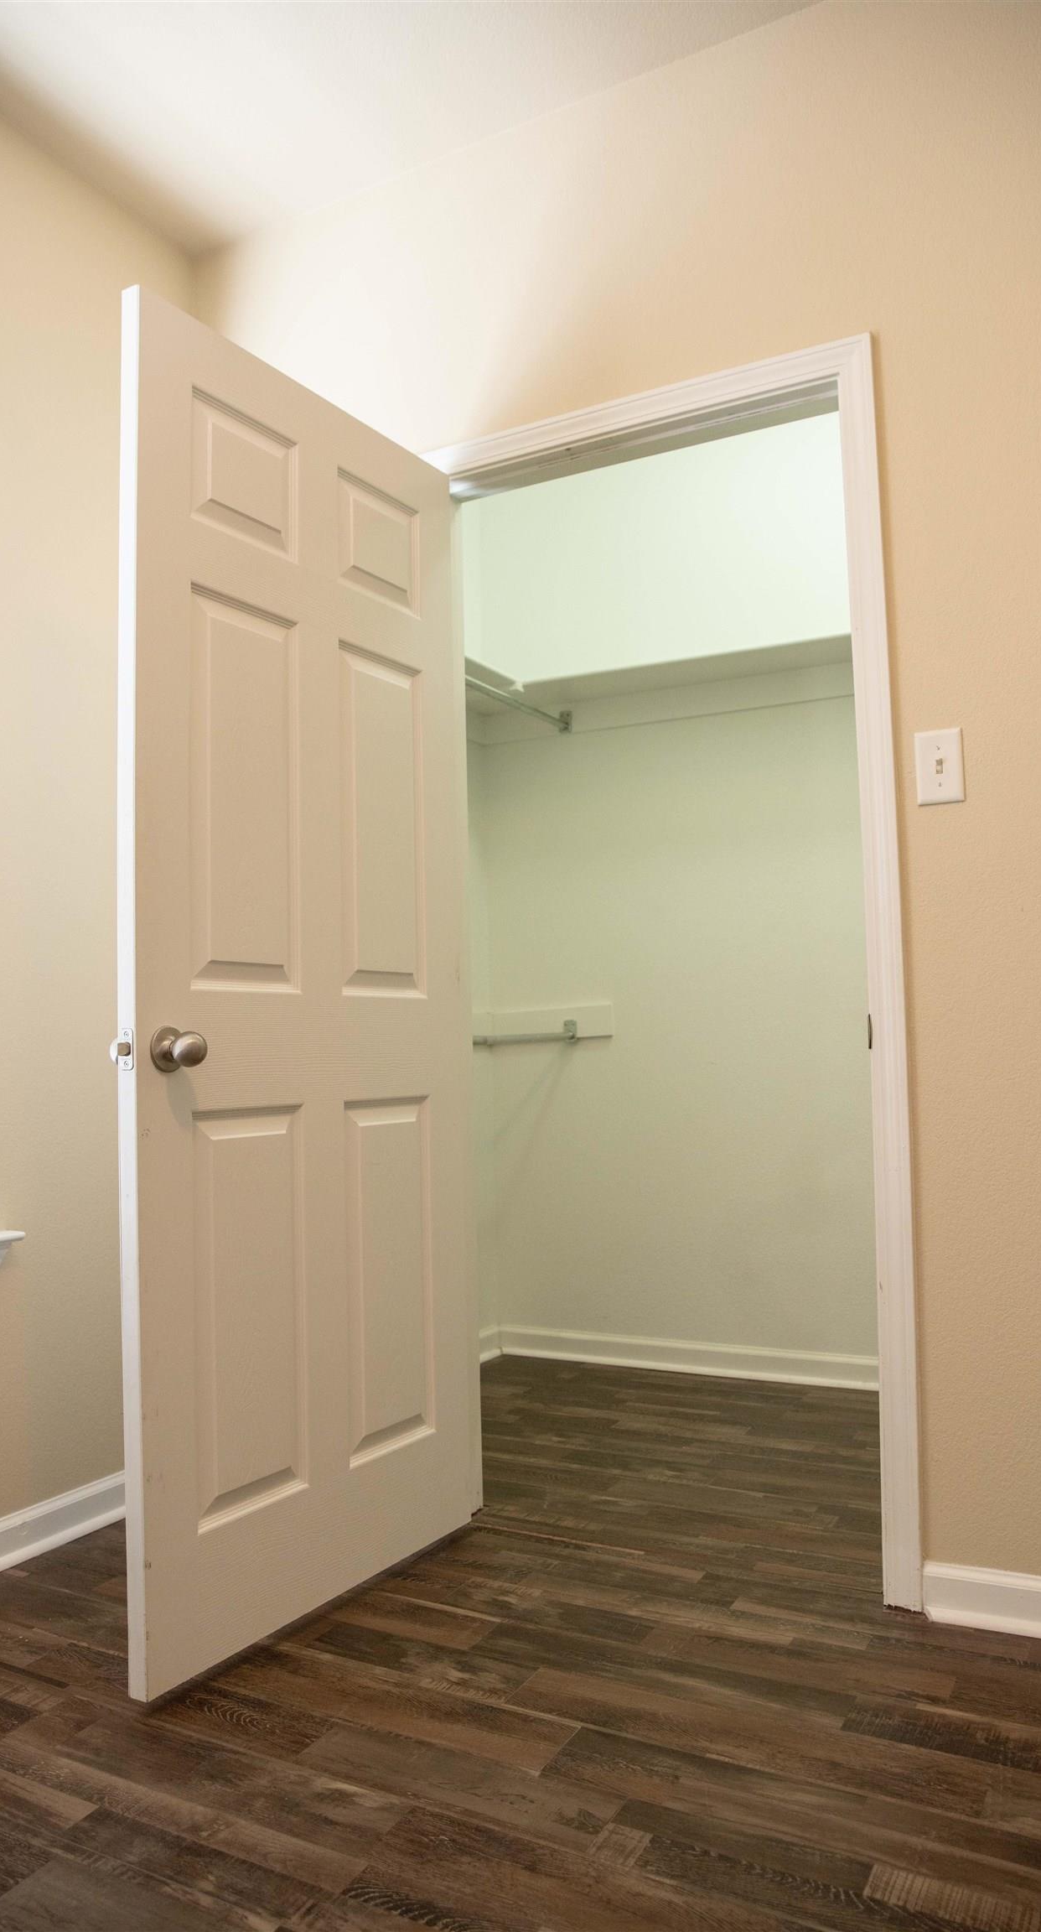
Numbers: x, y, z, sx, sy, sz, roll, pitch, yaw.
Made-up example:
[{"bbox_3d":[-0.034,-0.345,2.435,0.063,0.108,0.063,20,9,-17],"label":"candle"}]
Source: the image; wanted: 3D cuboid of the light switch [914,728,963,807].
[{"bbox_3d":[0.665,-0.317,2.043,0.074,0.118,0.017,-3,-4,28],"label":"light switch"}]

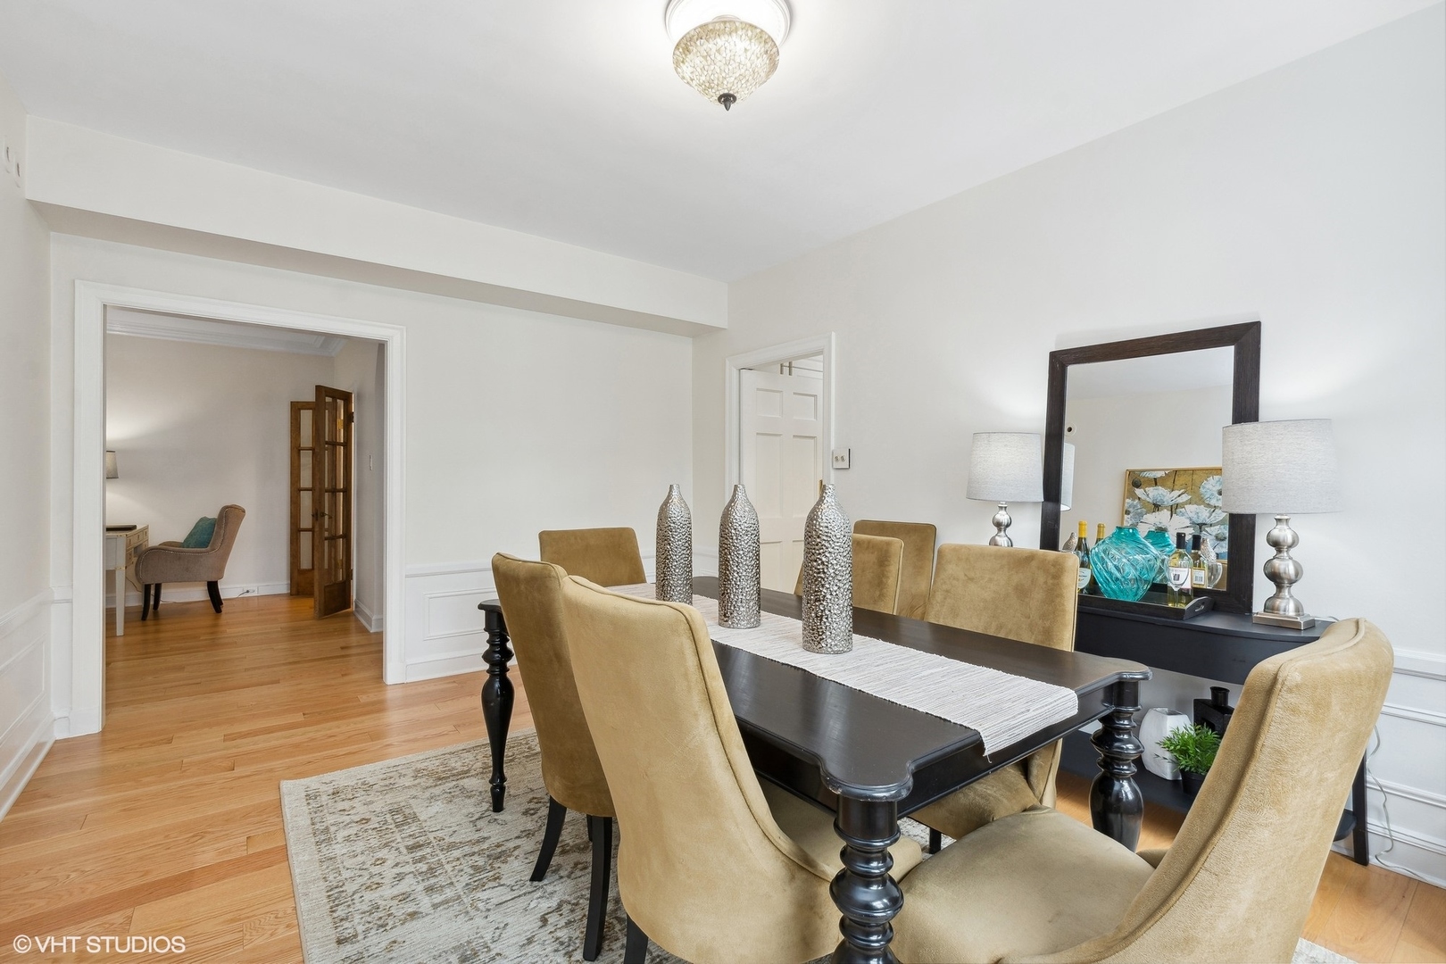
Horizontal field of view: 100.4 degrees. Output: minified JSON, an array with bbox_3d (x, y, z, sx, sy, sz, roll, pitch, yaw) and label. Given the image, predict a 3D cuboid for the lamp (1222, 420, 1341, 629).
[{"bbox_3d":[1.800,0.136,1.935,0.280,0.645,0.280,0,0,-36],"label":"lamp"}]

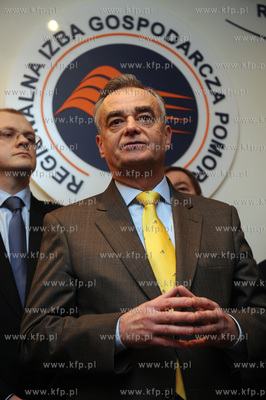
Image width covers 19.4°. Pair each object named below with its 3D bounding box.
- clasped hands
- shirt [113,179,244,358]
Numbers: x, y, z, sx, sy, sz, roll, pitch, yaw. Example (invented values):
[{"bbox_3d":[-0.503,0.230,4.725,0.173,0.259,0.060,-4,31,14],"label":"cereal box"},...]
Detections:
[{"bbox_3d":[0.092,0.238,1.580,0.235,0.120,0.130,0,-18,-7],"label":"clasped hands"},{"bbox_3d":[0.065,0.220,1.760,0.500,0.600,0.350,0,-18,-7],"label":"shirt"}]

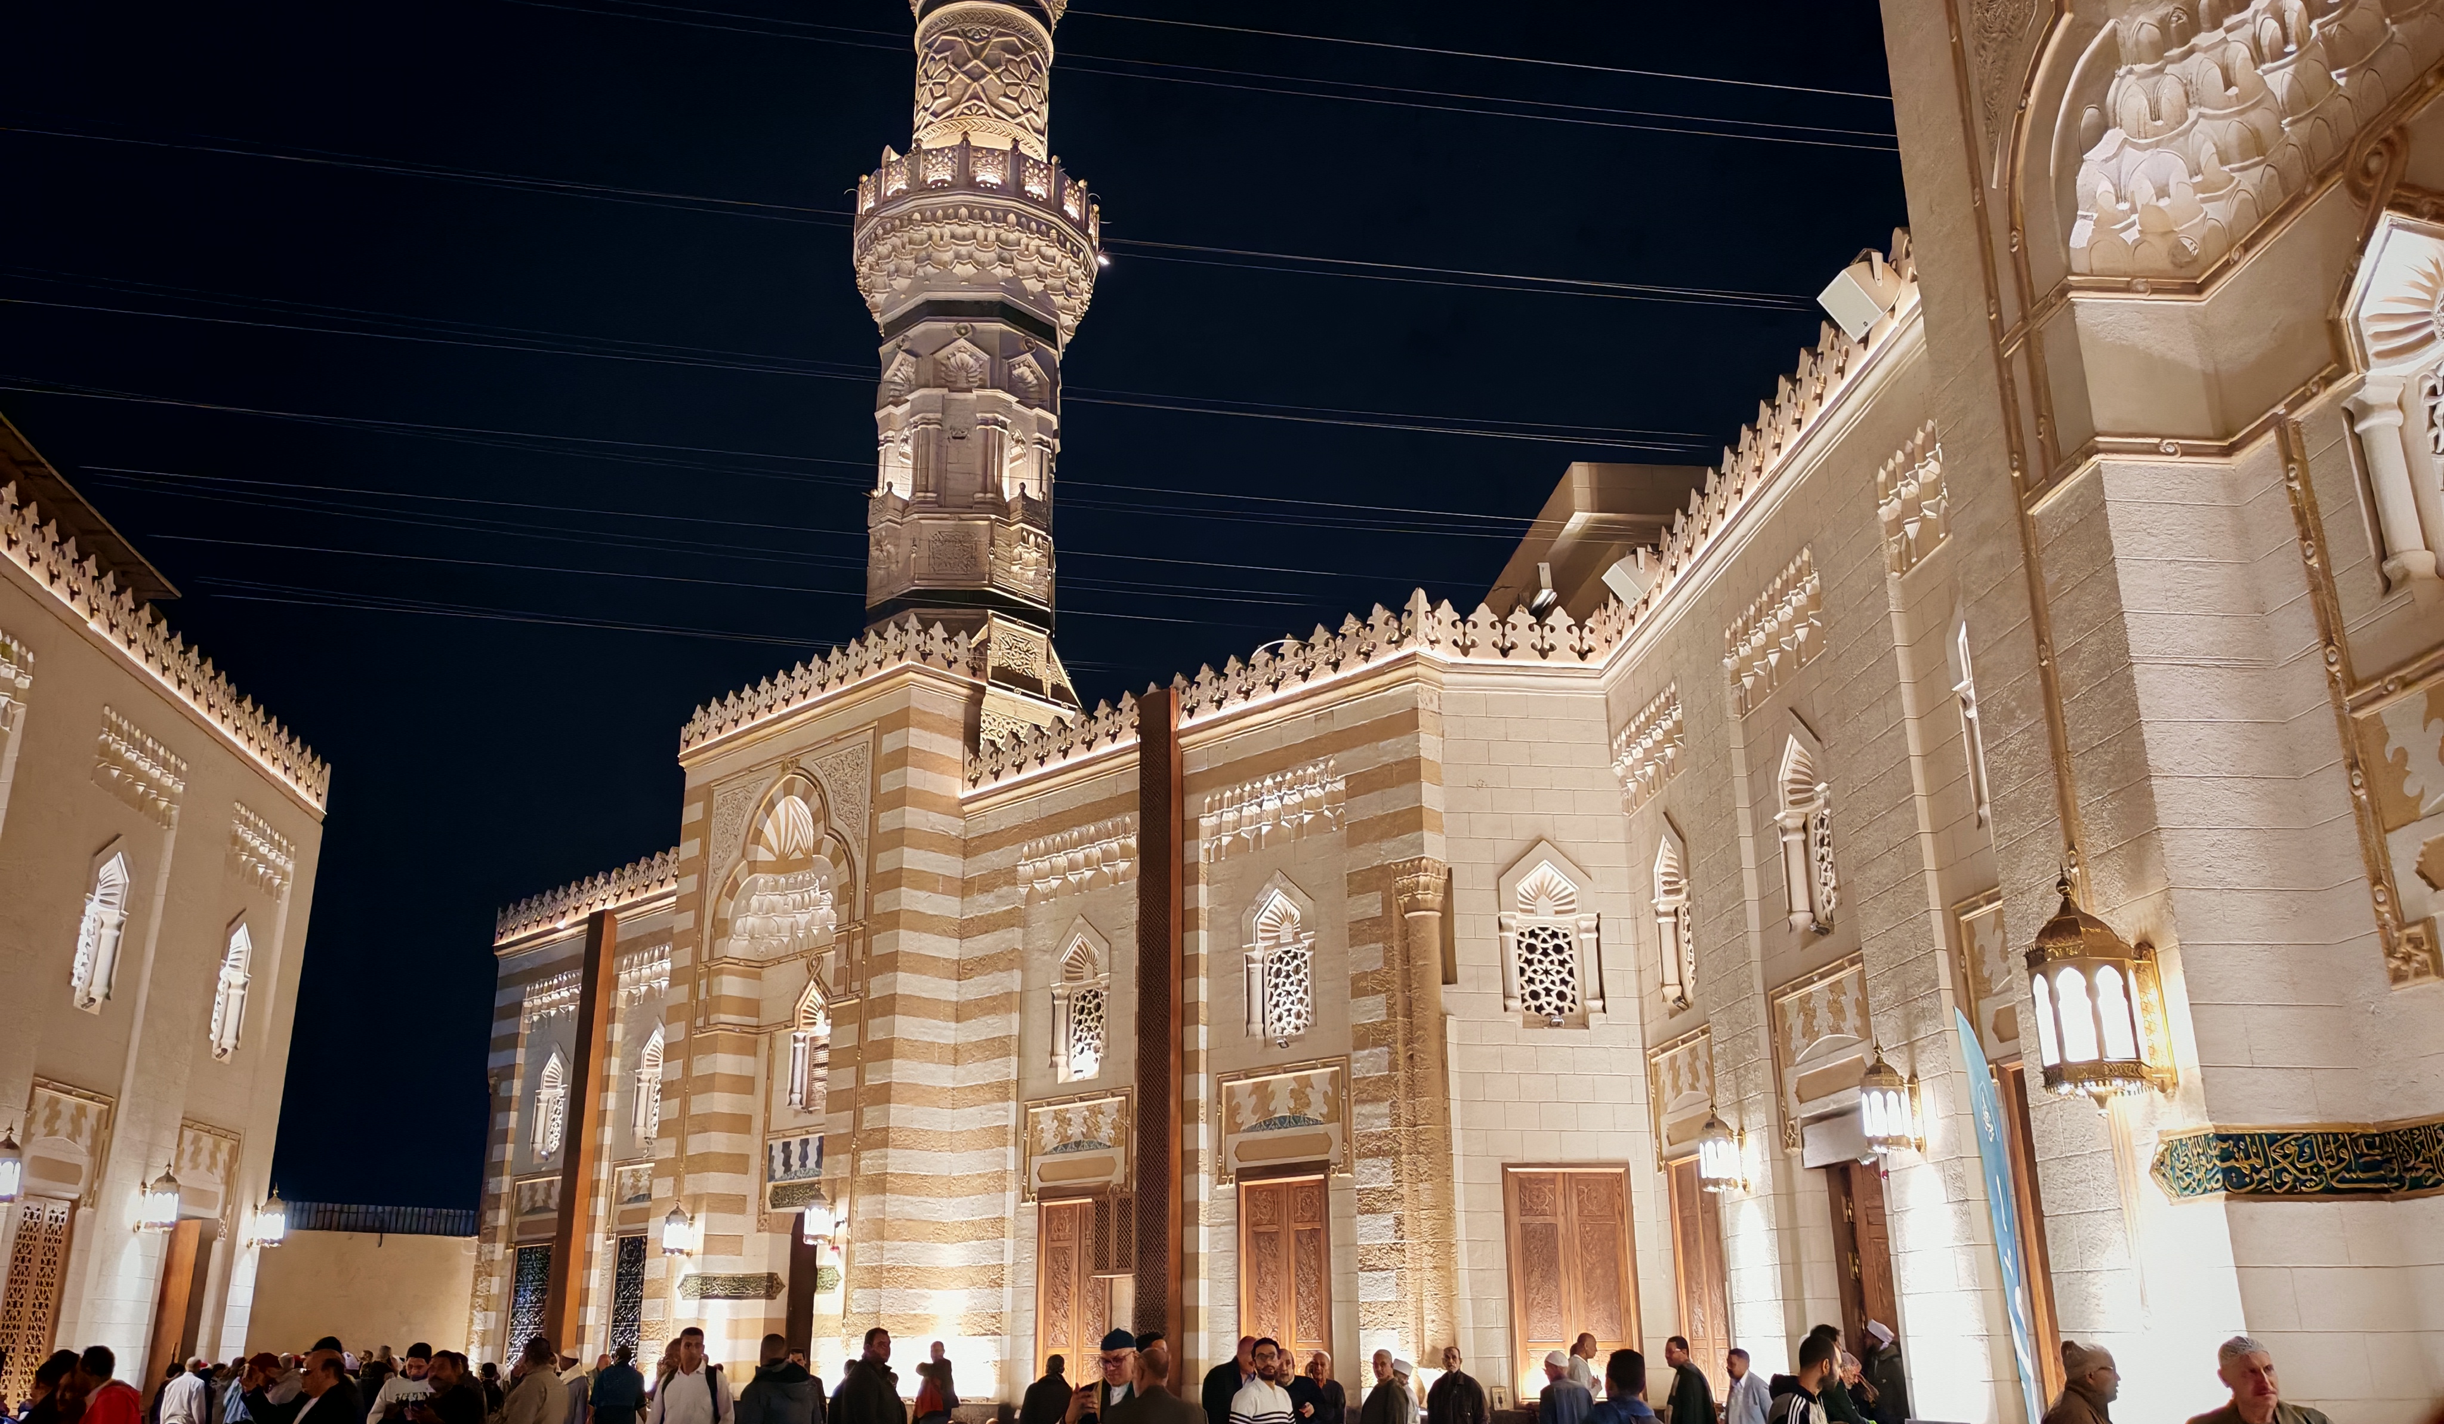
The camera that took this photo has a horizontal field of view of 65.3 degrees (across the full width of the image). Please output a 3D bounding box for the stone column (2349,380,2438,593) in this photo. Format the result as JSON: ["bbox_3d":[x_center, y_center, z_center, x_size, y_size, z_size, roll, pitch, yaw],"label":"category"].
[{"bbox_3d":[6.239,-1.187,10.040,0.300,1.140,0.300,2,-19,-6],"label":"stone column"}]

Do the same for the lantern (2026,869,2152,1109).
[{"bbox_3d":[4.763,1.521,10.542,0.600,1.360,0.600,2,-19,-6],"label":"lantern"}]

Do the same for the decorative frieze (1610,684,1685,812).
[{"bbox_3d":[4.707,0.442,20.924,0.253,0.860,2.176,2,-19,-6],"label":"decorative frieze"}]

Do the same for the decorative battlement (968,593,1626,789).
[{"bbox_3d":[0.431,-0.018,26.600,10.200,0.850,2.100,-18,-25,42],"label":"decorative battlement"}]

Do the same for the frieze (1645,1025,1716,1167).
[{"bbox_3d":[5.191,4.385,21.609,0.130,1.400,2.150,2,-19,-6],"label":"frieze"}]

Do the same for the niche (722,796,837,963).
[{"bbox_3d":[-6.682,2.539,30.792,3.300,2.400,0.850,-18,-25,42],"label":"niche"}]

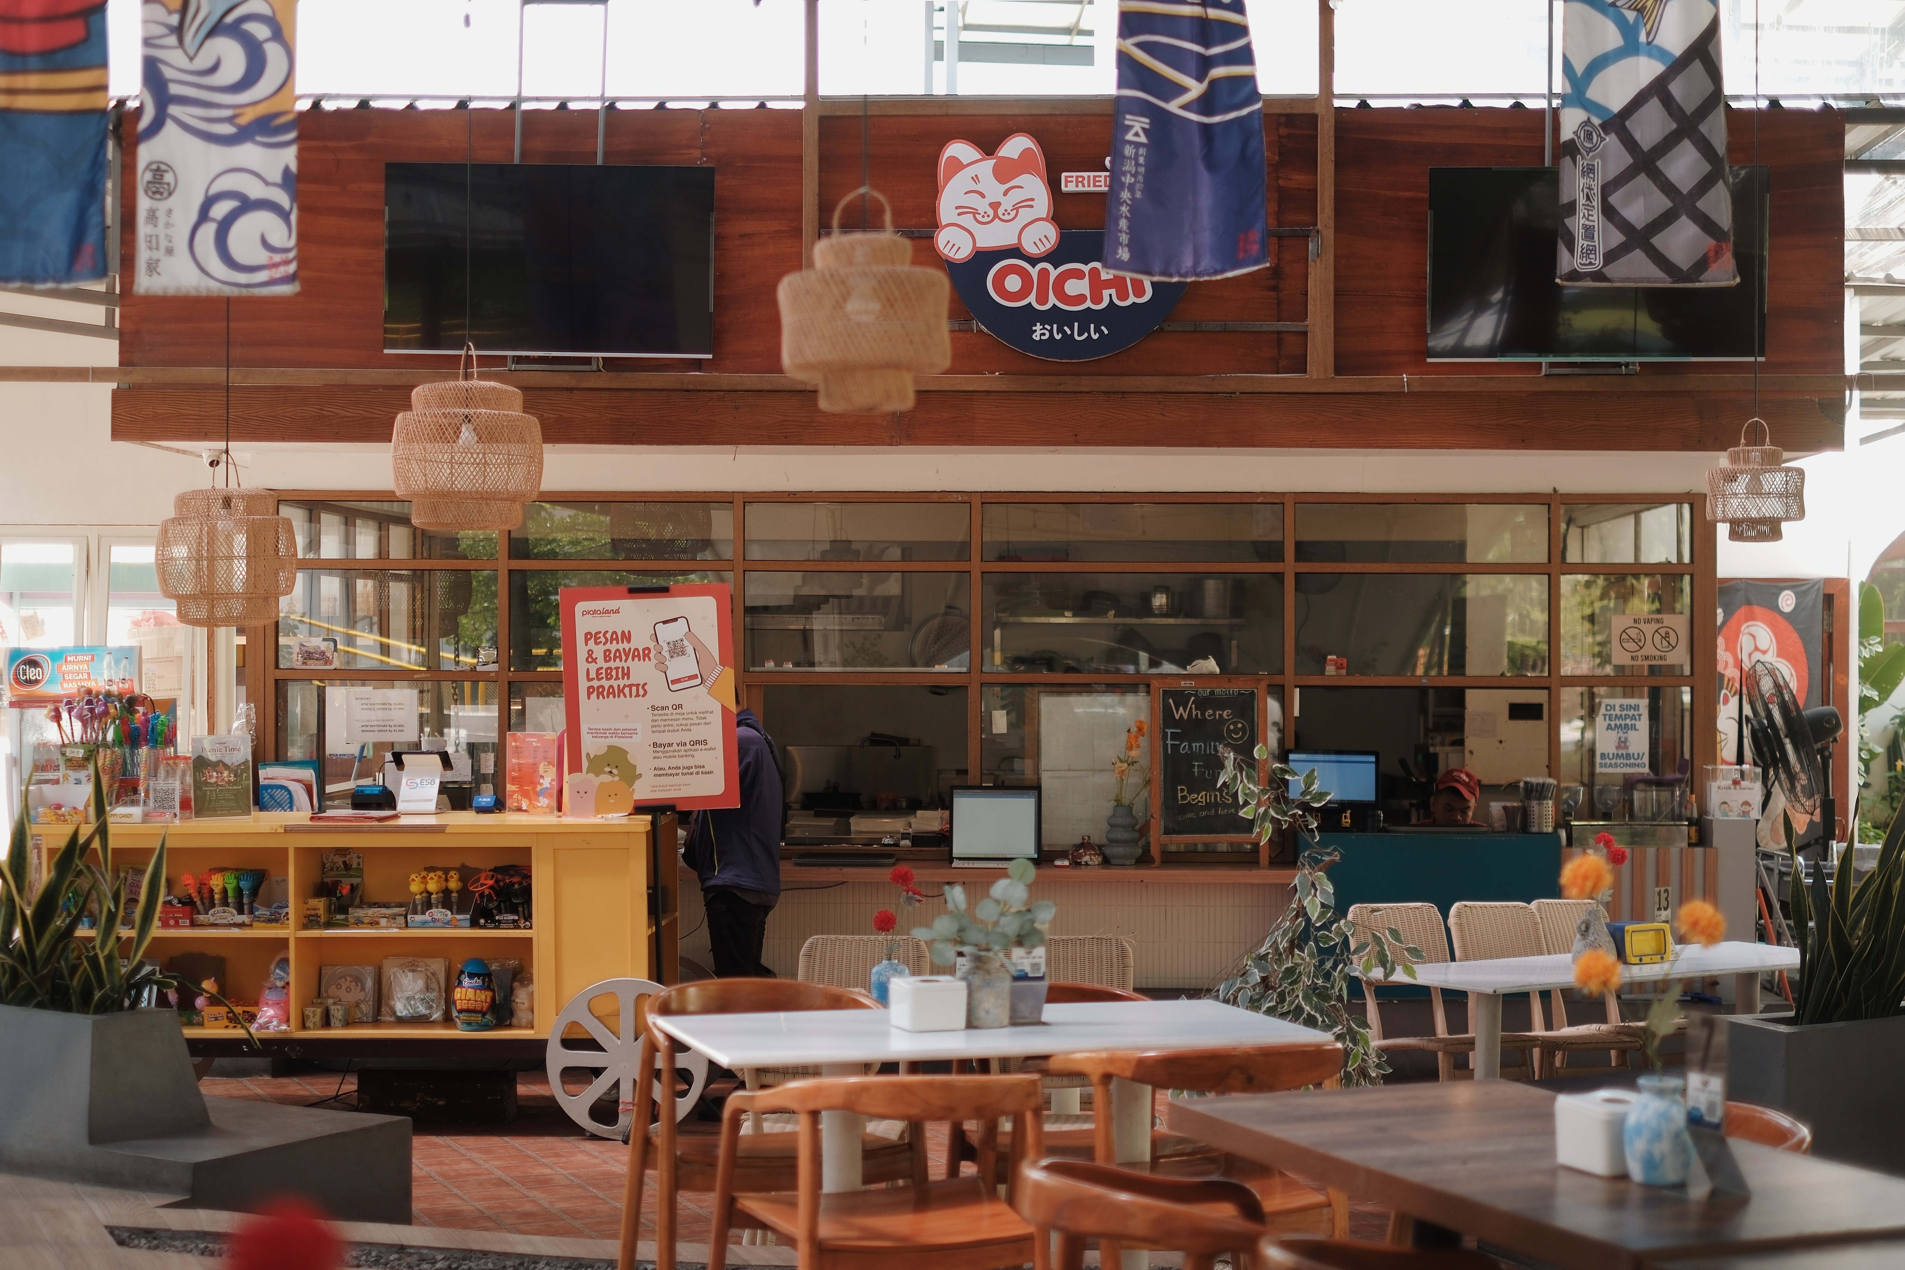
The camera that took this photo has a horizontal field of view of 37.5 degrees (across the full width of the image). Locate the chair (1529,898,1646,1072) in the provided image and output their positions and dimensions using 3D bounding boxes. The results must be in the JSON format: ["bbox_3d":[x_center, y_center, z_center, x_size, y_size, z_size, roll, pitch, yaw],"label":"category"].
[{"bbox_3d":[2.210,1.340,9.360,0.440,0.870,0.500,0,0,-29],"label":"chair"}]

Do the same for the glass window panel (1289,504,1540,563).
[{"bbox_3d":[1.864,-0.403,11.150,1.000,0.237,0.050,0,0,0],"label":"glass window panel"}]

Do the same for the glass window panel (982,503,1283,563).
[{"bbox_3d":[0.726,-0.412,11.300,1.211,0.243,0.040,0,1,0],"label":"glass window panel"}]

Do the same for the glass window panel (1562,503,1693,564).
[{"bbox_3d":[2.683,-0.406,11.150,0.521,0.243,0.050,0,0,0],"label":"glass window panel"}]

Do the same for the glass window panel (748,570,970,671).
[{"bbox_3d":[-0.379,-0.056,11.300,0.897,0.405,0.040,0,1,0],"label":"glass window panel"}]

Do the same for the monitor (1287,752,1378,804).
[{"bbox_3d":[1.512,0.580,11.150,0.380,0.250,0.100,0,-7,11],"label":"monitor"}]

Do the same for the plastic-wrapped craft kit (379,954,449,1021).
[{"bbox_3d":[-1.871,1.236,9.750,0.230,0.225,0.050,0,-7,0],"label":"plastic-wrapped craft kit"}]

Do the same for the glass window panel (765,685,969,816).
[{"bbox_3d":[-0.337,0.459,11.150,0.811,0.515,0.050,0,0,0],"label":"glass window panel"}]

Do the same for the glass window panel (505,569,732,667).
[{"bbox_3d":[-1.339,-0.060,11.300,0.891,0.408,0.040,0,1,0],"label":"glass window panel"}]

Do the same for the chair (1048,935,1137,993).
[{"bbox_3d":[0.320,1.349,8.400,0.460,0.860,0.520,0,1,9],"label":"chair"}]

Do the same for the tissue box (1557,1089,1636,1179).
[{"bbox_3d":[0.957,0.720,4.054,0.118,0.100,0.118,0,0,-27],"label":"tissue box"}]

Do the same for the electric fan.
[{"bbox_3d":[3.312,0.950,10.900,0.500,1.650,0.600,0,0,3],"label":"electric fan"}]

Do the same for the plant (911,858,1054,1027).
[{"bbox_3d":[0.061,0.613,5.578,0.275,0.332,0.250,0,0,0],"label":"plant"}]

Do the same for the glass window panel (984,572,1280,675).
[{"bbox_3d":[0.726,-0.045,11.300,1.205,0.414,0.040,0,1,0],"label":"glass window panel"}]

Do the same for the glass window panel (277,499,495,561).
[{"bbox_3d":[-2.272,-0.421,11.250,0.872,0.243,0.040,0,0,0],"label":"glass window panel"}]

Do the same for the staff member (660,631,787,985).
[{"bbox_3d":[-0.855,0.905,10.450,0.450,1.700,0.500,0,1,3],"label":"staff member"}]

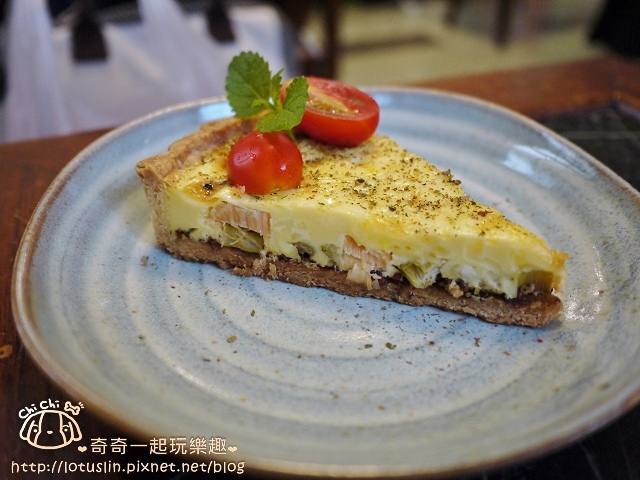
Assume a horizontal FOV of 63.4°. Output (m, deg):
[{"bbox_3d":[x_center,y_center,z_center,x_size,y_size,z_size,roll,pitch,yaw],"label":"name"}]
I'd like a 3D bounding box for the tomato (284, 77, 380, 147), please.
[{"bbox_3d":[0.003,-0.042,0.181,0.038,0.016,0.026,32,50,33],"label":"tomato"}]

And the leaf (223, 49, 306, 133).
[{"bbox_3d":[-0.018,-0.049,0.173,0.027,0.025,0.018,0,35,0],"label":"leaf"}]

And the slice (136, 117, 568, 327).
[{"bbox_3d":[0.015,-0.011,0.170,0.124,0.030,0.098,27,43,33],"label":"slice"}]

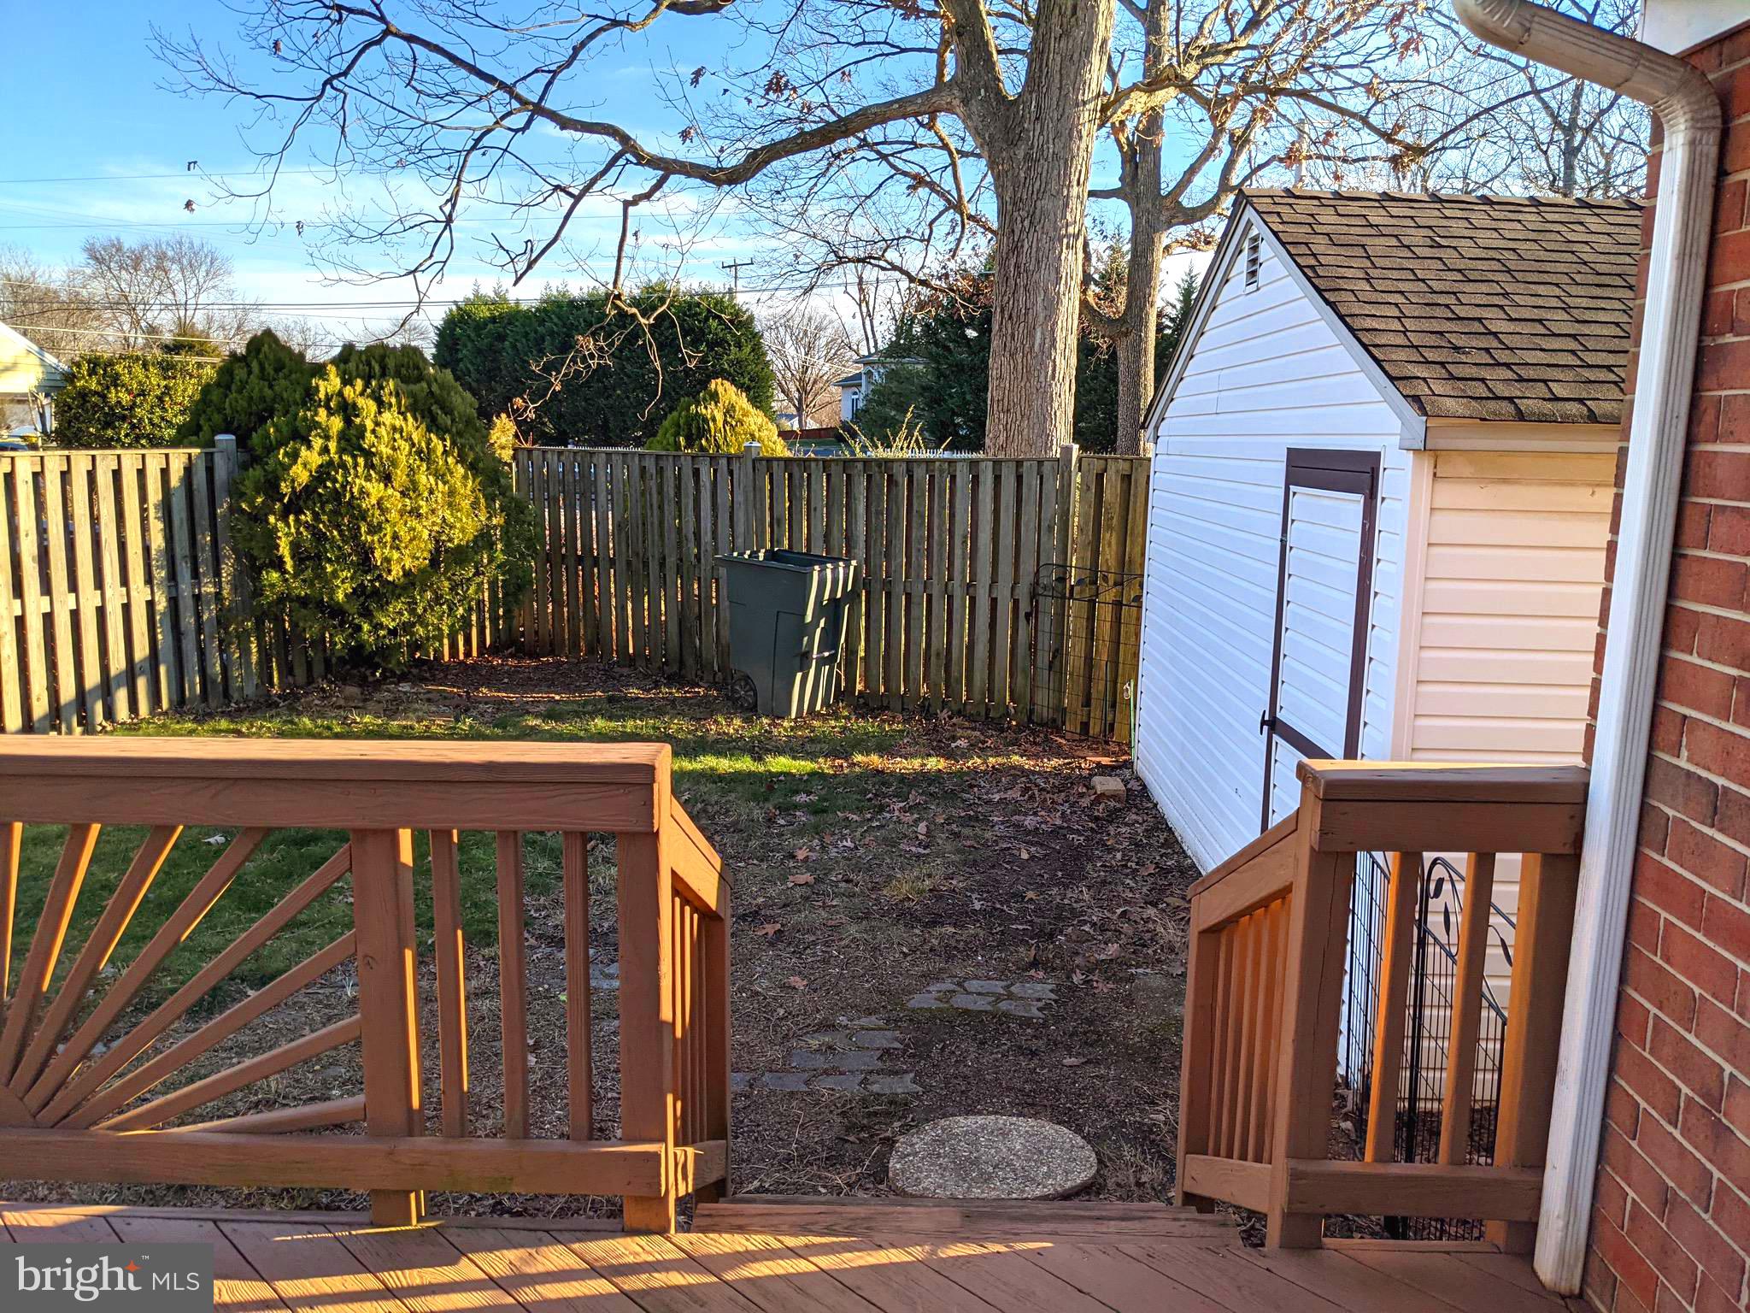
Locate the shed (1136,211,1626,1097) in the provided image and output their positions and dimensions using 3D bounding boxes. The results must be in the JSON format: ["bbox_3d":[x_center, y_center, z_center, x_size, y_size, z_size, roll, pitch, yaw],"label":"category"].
[{"bbox_3d":[3.152,-0.428,6.027,3.300,3.060,4.400,0,9,1],"label":"shed"}]

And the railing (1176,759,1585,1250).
[{"bbox_3d":[1.016,0.810,2.958,0.550,1.360,0.970,1,9,2],"label":"railing"}]

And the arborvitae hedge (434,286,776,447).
[{"bbox_3d":[-4.927,-4.421,25.120,6.300,4.650,3.200,0,9,0],"label":"arborvitae hedge"}]

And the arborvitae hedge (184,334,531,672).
[{"bbox_3d":[-4.243,-1.263,11.348,2.800,2.800,2.400,0,9,0],"label":"arborvitae hedge"}]

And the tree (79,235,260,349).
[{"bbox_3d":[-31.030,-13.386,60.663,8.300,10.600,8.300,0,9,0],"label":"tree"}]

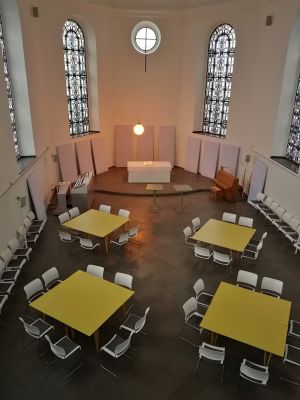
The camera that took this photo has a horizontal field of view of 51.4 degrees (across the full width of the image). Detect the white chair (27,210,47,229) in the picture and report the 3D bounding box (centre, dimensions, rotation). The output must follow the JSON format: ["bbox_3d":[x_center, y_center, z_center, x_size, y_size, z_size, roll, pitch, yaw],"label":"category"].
[{"bbox_3d":[-4.258,0.874,11.845,0.510,0.800,0.510,0,21,-3],"label":"white chair"}]

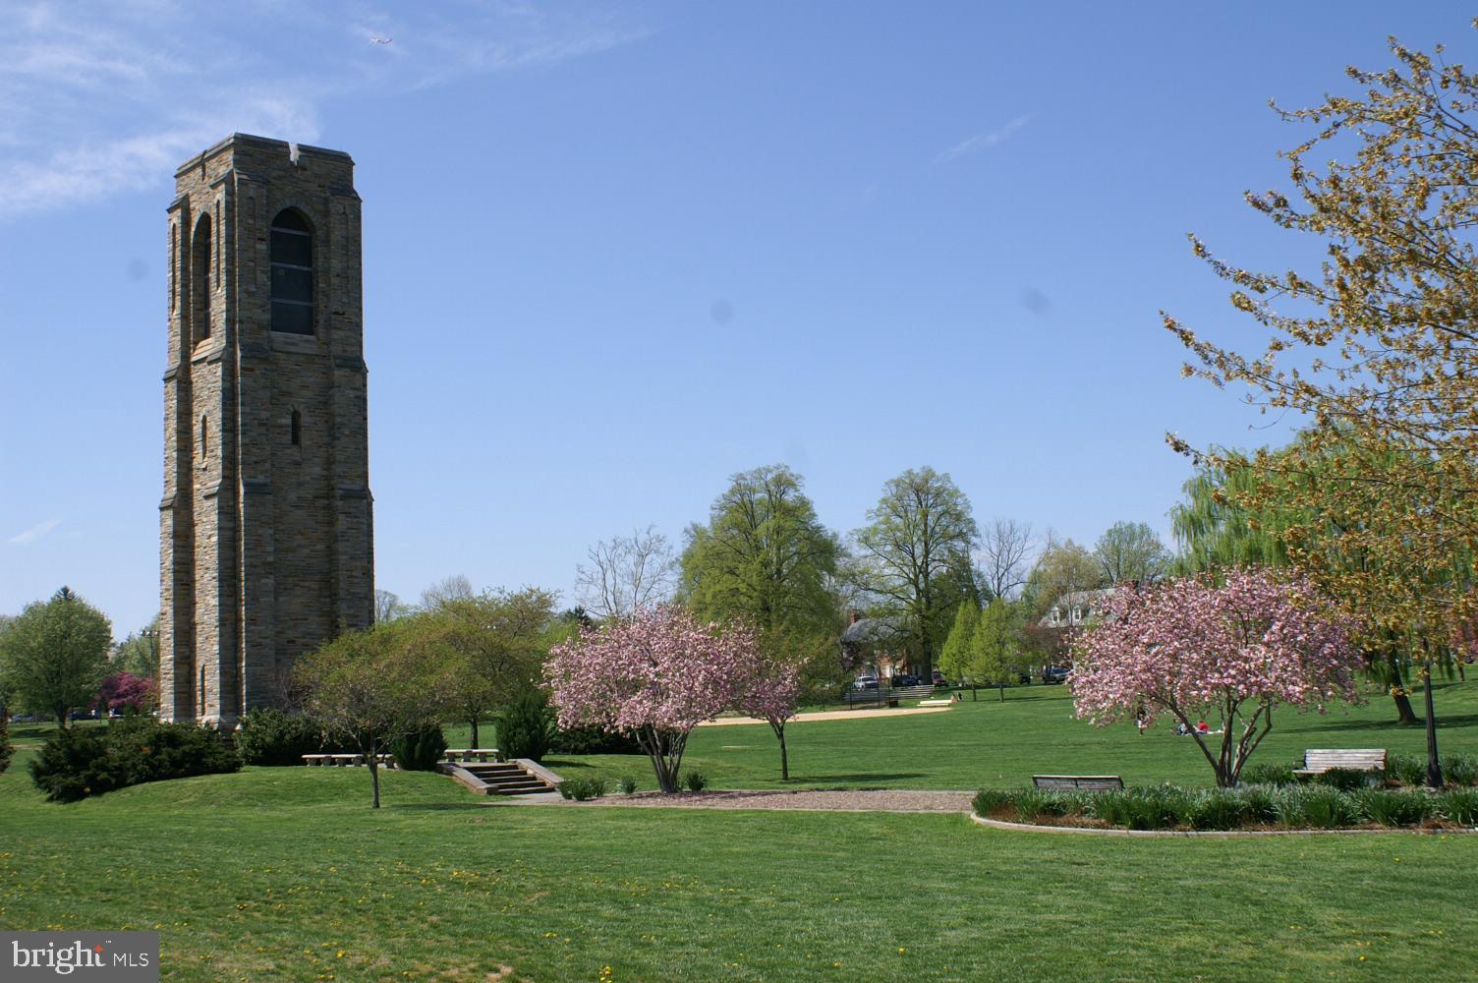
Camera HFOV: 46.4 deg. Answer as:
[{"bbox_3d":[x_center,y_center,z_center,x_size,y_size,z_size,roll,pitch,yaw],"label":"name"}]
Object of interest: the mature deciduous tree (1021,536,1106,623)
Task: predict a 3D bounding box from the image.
[{"bbox_3d":[39.830,14.279,211.495,10.127,17.805,10.127,-3,-6,10],"label":"mature deciduous tree"}]

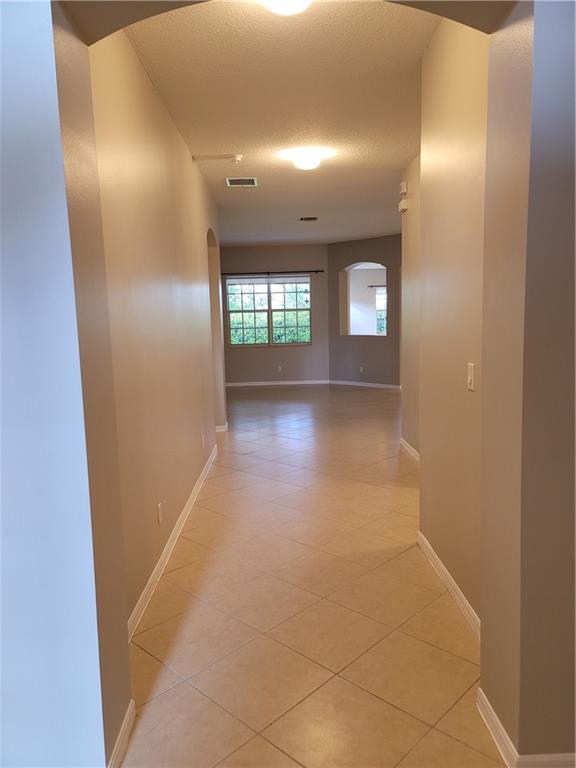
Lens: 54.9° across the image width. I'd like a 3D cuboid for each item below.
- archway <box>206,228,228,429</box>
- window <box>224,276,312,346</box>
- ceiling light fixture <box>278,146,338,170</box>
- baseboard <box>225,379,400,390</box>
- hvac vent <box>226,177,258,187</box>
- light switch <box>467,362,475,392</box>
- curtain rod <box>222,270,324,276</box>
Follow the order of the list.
[{"bbox_3d":[-0.962,-0.580,6.855,0.190,2.600,1.030,-2,7,-1],"label":"archway"},{"bbox_3d":[-0.401,-1.598,12.211,1.840,1.560,0.120,-2,7,-1],"label":"window"},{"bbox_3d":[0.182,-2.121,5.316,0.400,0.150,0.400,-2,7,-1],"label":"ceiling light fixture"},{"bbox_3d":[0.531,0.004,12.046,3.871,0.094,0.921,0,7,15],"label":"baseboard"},{"bbox_3d":[-0.517,-2.295,6.346,0.335,0.020,0.370,-2,7,-1],"label":"hvac vent"},{"bbox_3d":[0.867,-0.028,2.623,0.014,0.126,0.079,-2,7,-1],"label":"light switch"},{"bbox_3d":[-0.428,-2.401,12.012,2.440,0.055,0.090,-2,7,-1],"label":"curtain rod"}]

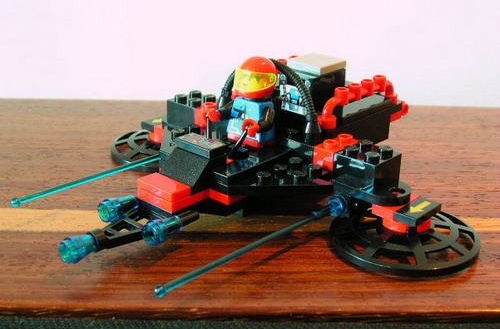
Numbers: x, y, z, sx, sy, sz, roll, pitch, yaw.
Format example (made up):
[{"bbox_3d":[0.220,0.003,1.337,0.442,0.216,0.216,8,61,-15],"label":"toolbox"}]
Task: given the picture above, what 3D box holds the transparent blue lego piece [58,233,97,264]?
[{"bbox_3d":[-0.049,0.024,0.202,0.008,0.008,0.011,19,29,38],"label":"transparent blue lego piece"}]

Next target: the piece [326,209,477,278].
[{"bbox_3d":[0.050,0.021,0.227,0.048,0.007,0.048,1,22,0],"label":"piece"}]

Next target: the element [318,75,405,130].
[{"bbox_3d":[0.041,-0.025,0.260,0.007,0.013,0.046,20,29,38],"label":"element"}]

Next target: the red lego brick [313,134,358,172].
[{"bbox_3d":[0.029,-0.003,0.237,0.008,0.011,0.016,20,29,38],"label":"red lego brick"}]

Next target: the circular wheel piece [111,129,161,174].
[{"bbox_3d":[-0.034,-0.009,0.296,0.048,0.007,0.048,1,22,0],"label":"circular wheel piece"}]

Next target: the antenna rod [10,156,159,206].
[{"bbox_3d":[-0.051,0.003,0.247,0.003,0.003,0.072,20,29,38],"label":"antenna rod"}]

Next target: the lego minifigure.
[{"bbox_3d":[0.000,-0.020,0.240,0.024,0.033,0.020,20,29,38],"label":"lego minifigure"}]

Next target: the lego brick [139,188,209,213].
[{"bbox_3d":[-0.024,0.009,0.224,0.016,0.003,0.016,20,29,38],"label":"lego brick"}]

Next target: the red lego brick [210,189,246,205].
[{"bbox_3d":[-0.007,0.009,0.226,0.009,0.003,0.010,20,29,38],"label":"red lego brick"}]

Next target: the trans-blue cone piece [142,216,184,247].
[{"bbox_3d":[-0.025,0.019,0.209,0.008,0.008,0.011,19,29,38],"label":"trans-blue cone piece"}]

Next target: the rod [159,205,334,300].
[{"bbox_3d":[0.001,0.023,0.201,0.003,0.003,0.072,20,29,38],"label":"rod"}]

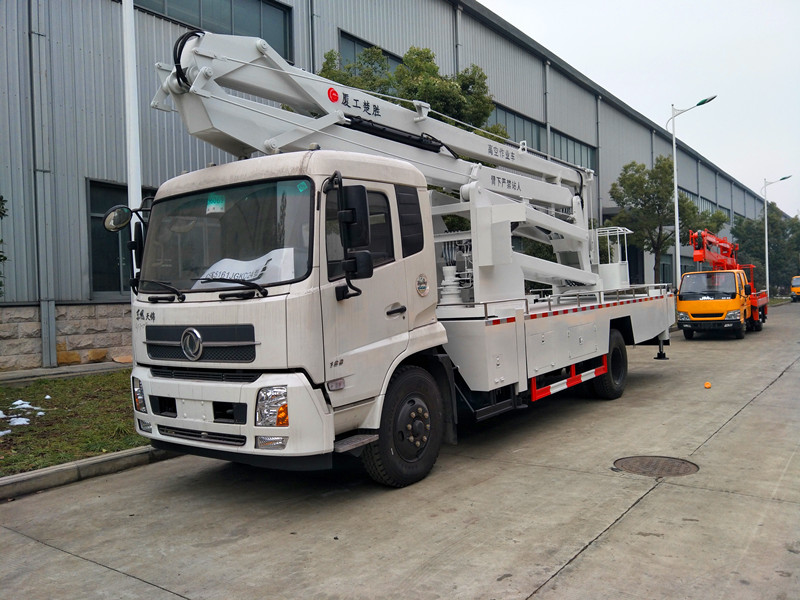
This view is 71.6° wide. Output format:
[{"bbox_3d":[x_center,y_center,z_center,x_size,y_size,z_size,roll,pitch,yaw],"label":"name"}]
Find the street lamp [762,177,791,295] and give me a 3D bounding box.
[{"bbox_3d":[26.474,-4.073,38.768,1.800,9.092,0.300,-2,0,41],"label":"street lamp"}]

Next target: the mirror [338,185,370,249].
[{"bbox_3d":[-0.314,-0.579,3.870,0.200,0.430,0.100,-2,0,31],"label":"mirror"}]

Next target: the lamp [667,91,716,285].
[{"bbox_3d":[11.857,-3.503,22.269,1.800,9.060,0.300,-2,0,41],"label":"lamp"}]

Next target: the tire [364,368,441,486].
[{"bbox_3d":[0.002,1.084,4.796,0.265,1.020,1.020,-2,0,35],"label":"tire"}]

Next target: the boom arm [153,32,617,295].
[{"bbox_3d":[0.956,-1.081,7.596,0.950,2.230,8.249,-2,0,41],"label":"boom arm"}]

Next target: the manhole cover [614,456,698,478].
[{"bbox_3d":[2.293,1.512,4.957,0.770,0.030,0.770,-2,0,41],"label":"manhole cover"}]

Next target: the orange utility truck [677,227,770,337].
[{"bbox_3d":[11.067,-0.579,18.991,1.950,3.460,5.850,-2,0,40],"label":"orange utility truck"}]

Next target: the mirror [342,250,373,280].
[{"bbox_3d":[-0.293,-0.241,3.870,0.190,0.200,0.090,-2,0,31],"label":"mirror"}]

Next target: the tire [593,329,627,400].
[{"bbox_3d":[3.008,0.939,8.138,0.275,1.020,1.020,-2,0,40],"label":"tire"}]

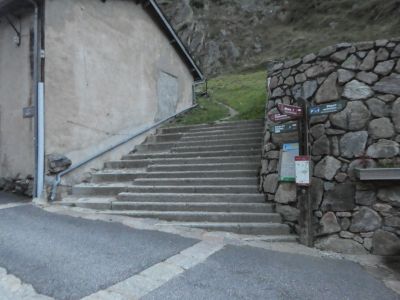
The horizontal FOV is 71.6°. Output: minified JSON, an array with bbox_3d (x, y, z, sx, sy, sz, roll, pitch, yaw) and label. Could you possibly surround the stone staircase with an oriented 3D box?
[{"bbox_3d":[-0.437,0.338,7.629,5.430,2.620,4.280,-1,-1,15],"label":"stone staircase"}]

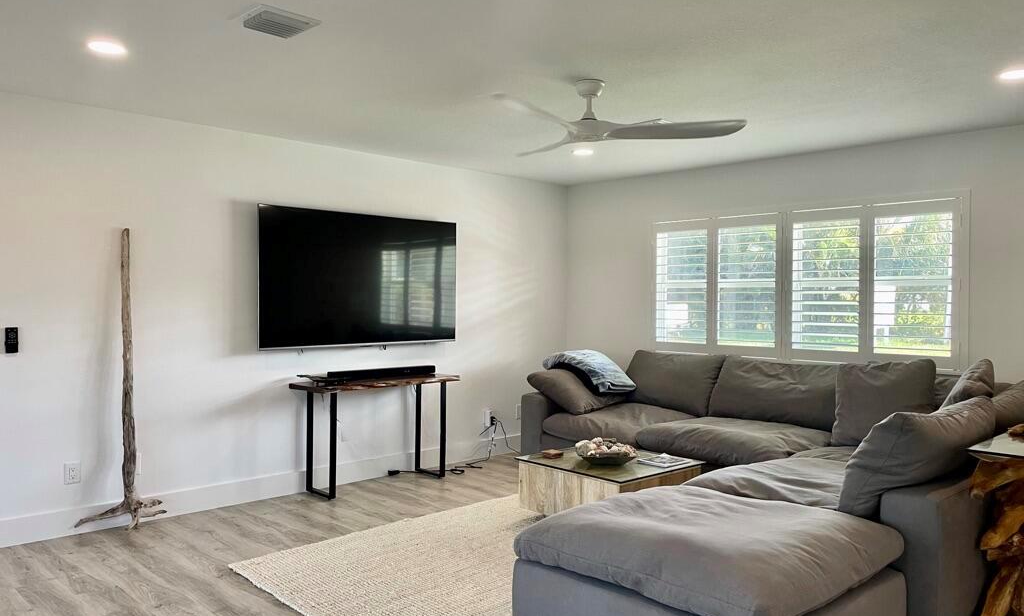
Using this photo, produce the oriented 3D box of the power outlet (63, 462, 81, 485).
[{"bbox_3d":[-2.484,0.939,4.354,0.078,0.119,0.012,0,1,-44],"label":"power outlet"}]

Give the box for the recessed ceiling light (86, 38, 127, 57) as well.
[{"bbox_3d":[-1.774,-1.133,3.363,0.170,0.025,0.170,0,1,-44],"label":"recessed ceiling light"}]

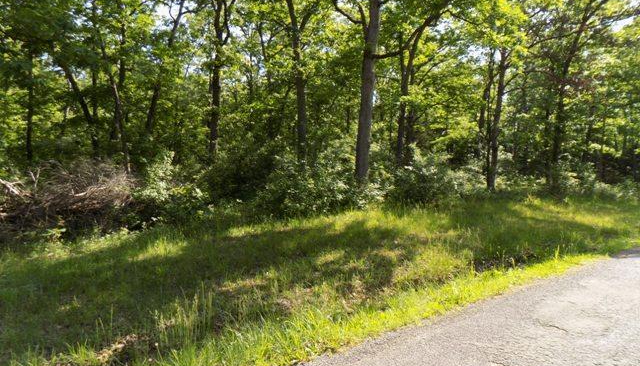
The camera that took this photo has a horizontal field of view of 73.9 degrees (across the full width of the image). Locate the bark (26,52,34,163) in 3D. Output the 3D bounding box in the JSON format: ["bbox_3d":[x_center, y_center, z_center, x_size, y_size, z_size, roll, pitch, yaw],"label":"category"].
[{"bbox_3d":[-11.137,-2.829,16.358,0.308,4.386,0.350,-2,4,-34],"label":"bark"}]

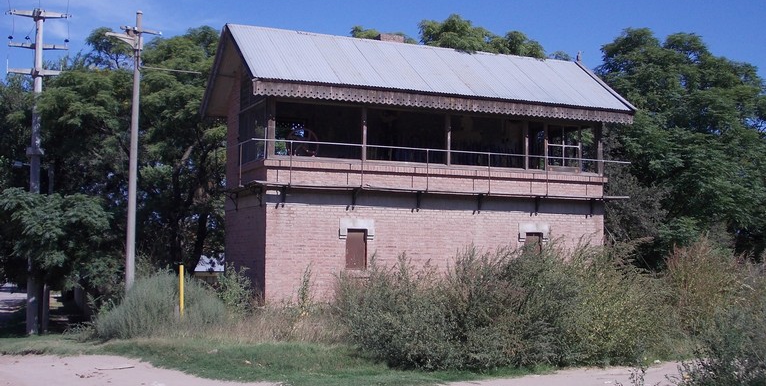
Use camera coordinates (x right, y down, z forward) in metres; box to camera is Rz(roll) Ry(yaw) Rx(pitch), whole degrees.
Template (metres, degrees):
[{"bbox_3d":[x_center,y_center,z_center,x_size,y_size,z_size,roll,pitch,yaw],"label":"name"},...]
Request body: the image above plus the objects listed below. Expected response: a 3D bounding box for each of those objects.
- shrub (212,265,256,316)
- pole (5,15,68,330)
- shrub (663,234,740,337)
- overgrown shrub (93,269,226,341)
[{"bbox_3d":[-3.240,2.141,20.757,0.980,1.159,0.950,1,-4,-9],"label":"shrub"},{"bbox_3d":[-8.126,-0.566,22.293,1.472,7.653,0.350,1,-5,-13],"label":"pole"},{"bbox_3d":[6.305,1.847,18.772,1.500,2.052,1.400,-1,-5,18],"label":"shrub"},{"bbox_3d":[-4.403,2.161,18.743,2.600,1.264,2.100,1,-5,-13],"label":"overgrown shrub"}]

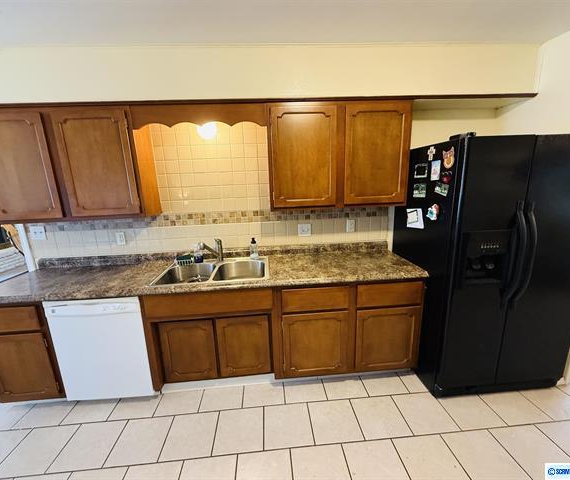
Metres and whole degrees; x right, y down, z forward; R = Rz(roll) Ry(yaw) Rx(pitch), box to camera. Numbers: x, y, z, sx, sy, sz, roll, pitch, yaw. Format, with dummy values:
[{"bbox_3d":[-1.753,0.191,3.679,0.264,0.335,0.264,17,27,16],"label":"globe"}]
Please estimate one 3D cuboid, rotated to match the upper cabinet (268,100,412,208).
[{"bbox_3d":[0.398,-0.638,2.050,1.060,0.749,0.320,-3,13,-4],"label":"upper cabinet"}]

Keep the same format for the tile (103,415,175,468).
[{"bbox_3d":[-0.894,1.251,1.619,0.305,0.012,0.309,-3,13,-4],"label":"tile"}]

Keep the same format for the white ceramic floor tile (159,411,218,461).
[{"bbox_3d":[-0.590,1.236,1.639,0.305,0.012,0.309,-3,13,-4],"label":"white ceramic floor tile"}]

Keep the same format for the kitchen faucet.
[{"bbox_3d":[-0.626,0.105,2.211,0.075,0.205,0.240,6,15,34],"label":"kitchen faucet"}]

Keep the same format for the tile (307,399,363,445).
[{"bbox_3d":[0.329,1.209,1.726,0.308,0.010,0.311,-3,12,-4],"label":"tile"}]

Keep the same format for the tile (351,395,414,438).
[{"bbox_3d":[0.638,1.193,1.746,0.308,0.010,0.311,-3,12,-4],"label":"tile"}]

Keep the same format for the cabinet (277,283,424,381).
[{"bbox_3d":[0.443,0.593,2.170,1.066,0.737,0.625,-3,13,-4],"label":"cabinet"}]

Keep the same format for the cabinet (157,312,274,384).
[{"bbox_3d":[-0.526,0.746,2.169,0.800,0.515,0.550,-3,13,-4],"label":"cabinet"}]

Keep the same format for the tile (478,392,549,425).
[{"bbox_3d":[1.540,1.129,1.778,0.305,0.012,0.309,-3,13,-4],"label":"tile"}]

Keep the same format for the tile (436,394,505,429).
[{"bbox_3d":[1.256,1.162,1.786,0.308,0.010,0.311,-3,12,-4],"label":"tile"}]

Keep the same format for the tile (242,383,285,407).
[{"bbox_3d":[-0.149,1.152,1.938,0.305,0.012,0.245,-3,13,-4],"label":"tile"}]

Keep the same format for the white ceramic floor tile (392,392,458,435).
[{"bbox_3d":[0.947,1.178,1.766,0.308,0.010,0.311,-3,12,-4],"label":"white ceramic floor tile"}]

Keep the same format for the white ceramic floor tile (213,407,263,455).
[{"bbox_3d":[-0.289,1.240,1.685,0.308,0.010,0.311,-3,12,-4],"label":"white ceramic floor tile"}]

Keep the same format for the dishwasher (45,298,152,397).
[{"bbox_3d":[-1.284,0.748,2.106,0.605,0.848,0.600,-3,12,-4],"label":"dishwasher"}]

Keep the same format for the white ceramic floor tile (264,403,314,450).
[{"bbox_3d":[0.020,1.225,1.705,0.308,0.010,0.311,-3,12,-4],"label":"white ceramic floor tile"}]

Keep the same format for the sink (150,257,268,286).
[{"bbox_3d":[-0.538,0.327,2.068,0.835,0.190,0.570,-3,12,-4],"label":"sink"}]

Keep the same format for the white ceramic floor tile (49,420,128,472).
[{"bbox_3d":[-1.215,1.288,1.625,0.308,0.010,0.311,-3,12,-4],"label":"white ceramic floor tile"}]

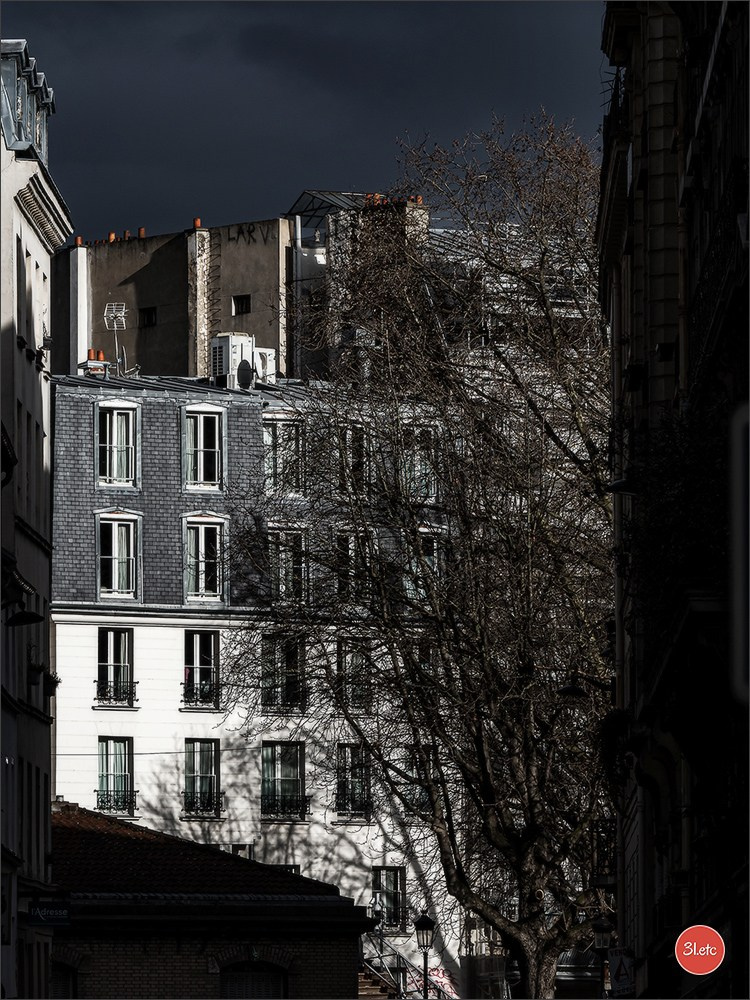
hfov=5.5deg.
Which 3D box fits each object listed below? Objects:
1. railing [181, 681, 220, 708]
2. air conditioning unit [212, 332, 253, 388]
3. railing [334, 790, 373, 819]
[{"bbox_3d":[-4.430,5.008,200.329,1.240,0.660,0.150,2,-5,-31],"label":"railing"},{"bbox_3d":[-3.727,-3.649,204.000,0.770,1.450,0.900,2,-5,-31],"label":"air conditioning unit"},{"bbox_3d":[-0.545,7.930,202.470,1.140,0.660,0.150,2,-5,-31],"label":"railing"}]

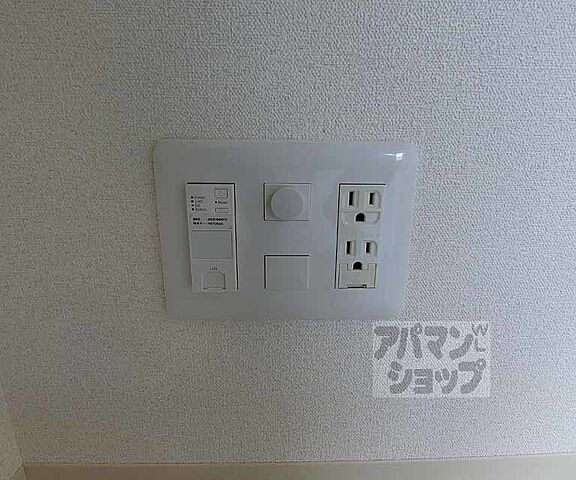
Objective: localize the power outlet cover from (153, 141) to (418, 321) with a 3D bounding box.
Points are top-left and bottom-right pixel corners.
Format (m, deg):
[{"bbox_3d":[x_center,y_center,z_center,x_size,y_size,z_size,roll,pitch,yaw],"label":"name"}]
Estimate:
[{"bbox_3d":[-0.001,-0.001,0.208,0.162,0.120,0.011,0,12,-1],"label":"power outlet cover"}]

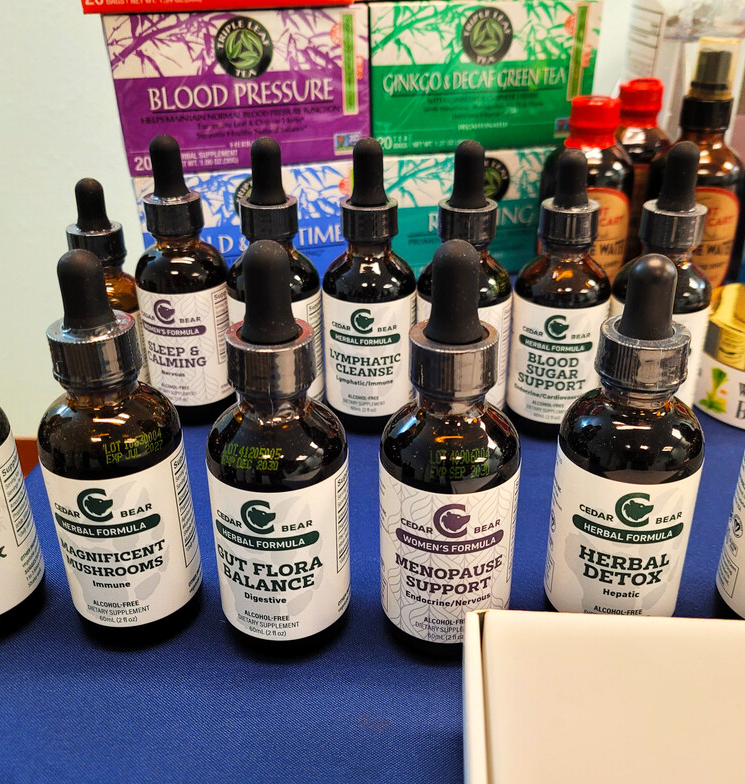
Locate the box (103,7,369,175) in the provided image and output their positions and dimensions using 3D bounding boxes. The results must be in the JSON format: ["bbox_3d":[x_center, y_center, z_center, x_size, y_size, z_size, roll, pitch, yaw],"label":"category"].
[{"bbox_3d":[-0.077,-0.178,0.455,0.137,0.082,0.067,-8,28,-14],"label":"box"}]

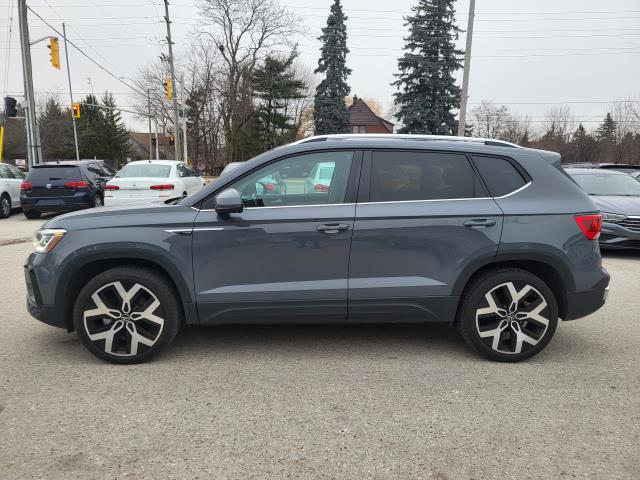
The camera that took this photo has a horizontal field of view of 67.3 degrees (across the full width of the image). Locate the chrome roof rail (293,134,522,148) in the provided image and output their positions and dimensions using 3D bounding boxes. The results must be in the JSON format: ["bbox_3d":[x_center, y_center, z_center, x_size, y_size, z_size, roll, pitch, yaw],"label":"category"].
[{"bbox_3d":[0.643,-0.701,3.470,1.679,0.100,0.070,0,9,-3],"label":"chrome roof rail"}]

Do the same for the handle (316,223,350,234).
[{"bbox_3d":[0.091,-0.080,3.229,0.230,0.065,0.060,0,9,-3],"label":"handle"}]

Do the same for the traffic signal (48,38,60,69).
[{"bbox_3d":[-9.168,-6.458,16.600,0.400,1.040,0.420,0,9,-3],"label":"traffic signal"}]

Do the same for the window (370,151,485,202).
[{"bbox_3d":[0.757,-0.440,3.355,0.820,0.380,0.030,0,-9,-3],"label":"window"}]

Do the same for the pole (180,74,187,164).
[{"bbox_3d":[-11.945,-9.807,41.984,0.300,8.592,0.300,0,9,0],"label":"pole"}]

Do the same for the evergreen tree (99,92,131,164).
[{"bbox_3d":[-24.454,-12.613,56.737,3.800,9.264,3.800,0,9,0],"label":"evergreen tree"}]

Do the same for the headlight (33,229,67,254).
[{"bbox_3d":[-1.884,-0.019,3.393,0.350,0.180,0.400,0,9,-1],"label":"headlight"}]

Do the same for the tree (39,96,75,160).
[{"bbox_3d":[-31.367,-12.302,56.794,4.300,8.548,4.300,0,9,0],"label":"tree"}]

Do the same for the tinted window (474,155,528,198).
[{"bbox_3d":[1.245,-0.438,3.314,0.390,0.320,0.060,0,-14,-1],"label":"tinted window"}]

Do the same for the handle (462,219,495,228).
[{"bbox_3d":[1.067,-0.108,3.211,0.220,0.055,0.060,0,9,-1],"label":"handle"}]

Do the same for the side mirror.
[{"bbox_3d":[-0.593,-0.242,3.149,0.150,0.180,0.240,0,9,-3],"label":"side mirror"}]

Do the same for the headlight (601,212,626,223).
[{"bbox_3d":[4.306,-0.332,7.100,0.400,0.150,0.300,0,9,-3],"label":"headlight"}]

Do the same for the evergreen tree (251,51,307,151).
[{"bbox_3d":[-3.534,-10.552,40.840,4.660,10.568,4.660,0,9,-3],"label":"evergreen tree"}]

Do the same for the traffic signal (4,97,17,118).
[{"bbox_3d":[-10.817,-4.631,16.800,0.360,0.730,0.300,0,9,-3],"label":"traffic signal"}]

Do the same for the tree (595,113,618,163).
[{"bbox_3d":[36.889,-12.322,62.664,3.095,8.353,3.095,0,9,-3],"label":"tree"}]

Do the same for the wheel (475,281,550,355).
[{"bbox_3d":[1.345,0.528,3.422,0.530,0.530,0.200,0,9,-1],"label":"wheel"}]

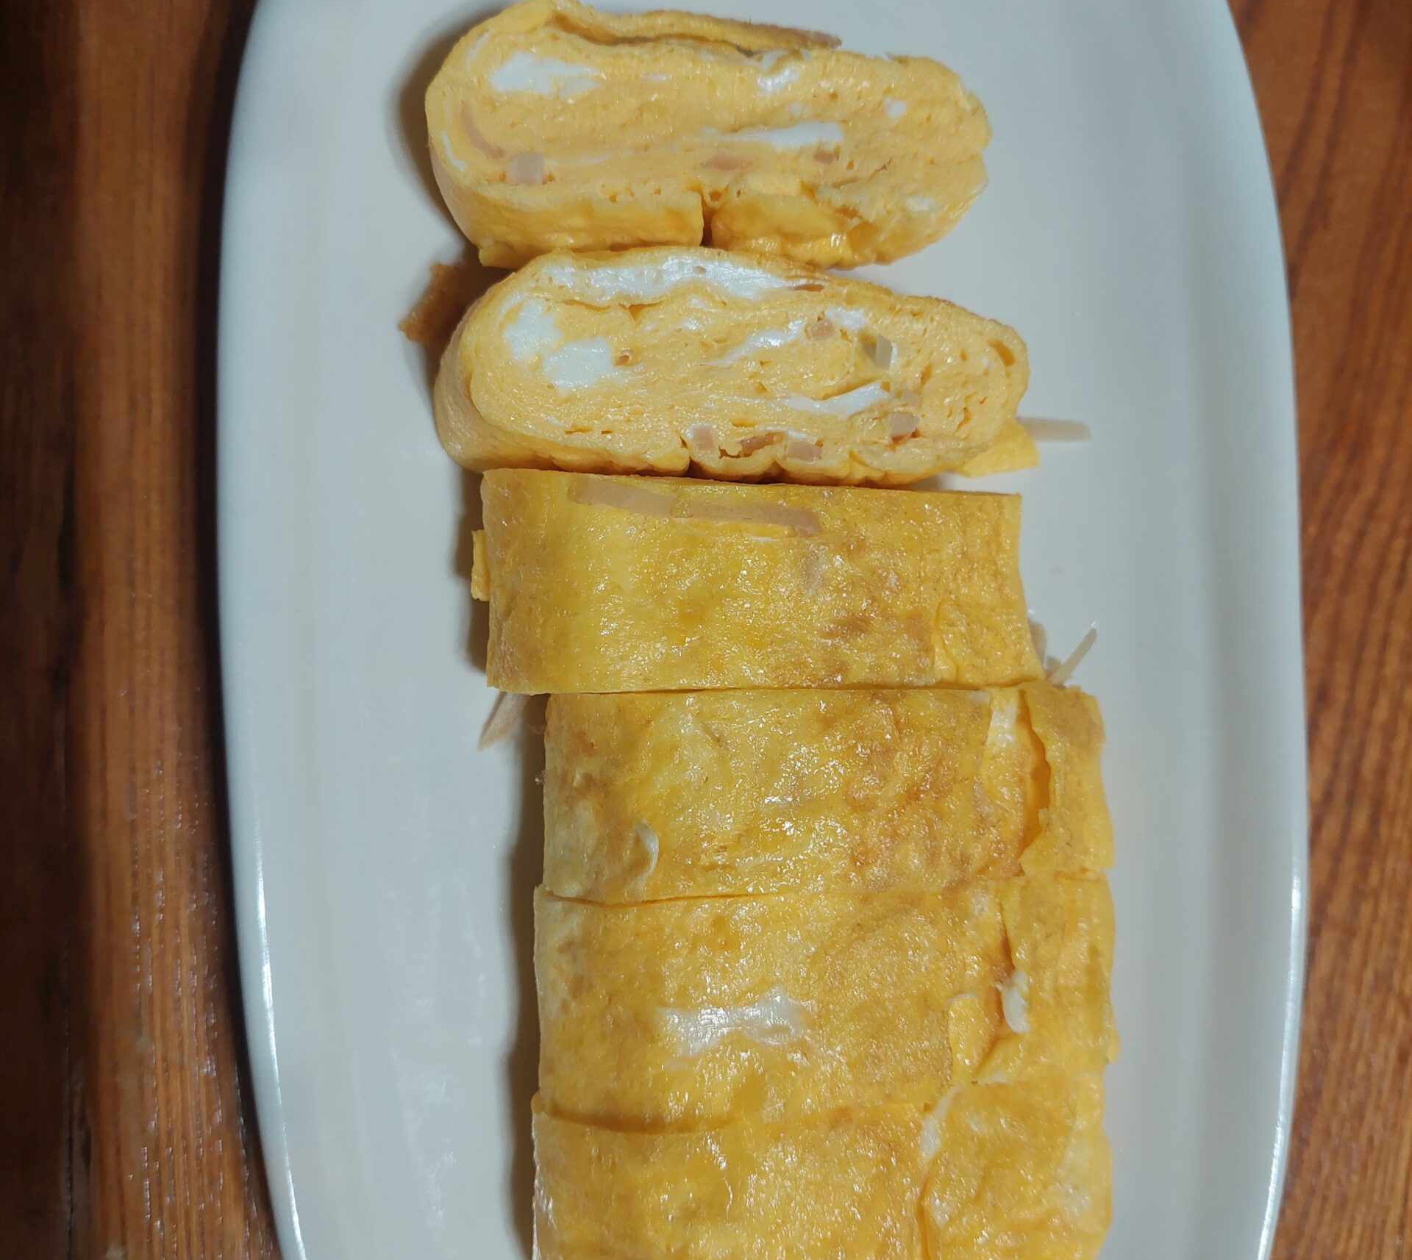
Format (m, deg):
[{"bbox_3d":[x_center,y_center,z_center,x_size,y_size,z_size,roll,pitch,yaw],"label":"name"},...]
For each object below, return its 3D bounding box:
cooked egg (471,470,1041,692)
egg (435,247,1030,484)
[{"bbox_3d":[0.009,-0.007,0.208,0.088,0.029,0.032,2,90,-3],"label":"cooked egg"},{"bbox_3d":[0.003,-0.040,0.207,0.088,0.031,0.027,7,90,-3],"label":"egg"}]

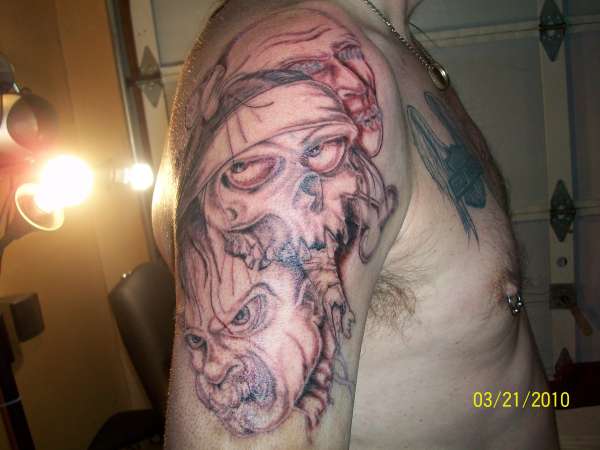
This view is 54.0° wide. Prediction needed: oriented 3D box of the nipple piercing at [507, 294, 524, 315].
[{"bbox_3d":[0.183,0.067,0.500,0.015,0.017,0.007,-14,12,-33],"label":"nipple piercing"}]

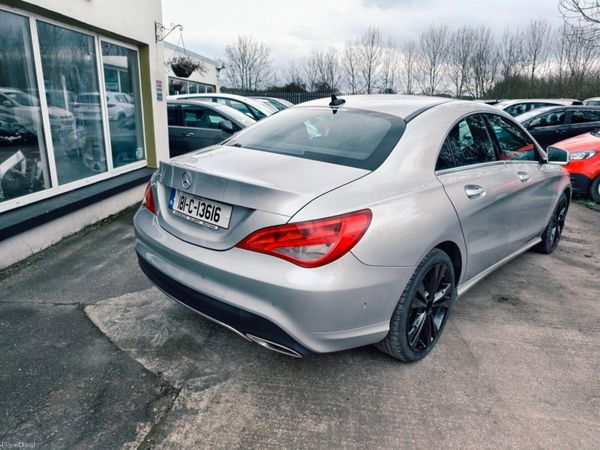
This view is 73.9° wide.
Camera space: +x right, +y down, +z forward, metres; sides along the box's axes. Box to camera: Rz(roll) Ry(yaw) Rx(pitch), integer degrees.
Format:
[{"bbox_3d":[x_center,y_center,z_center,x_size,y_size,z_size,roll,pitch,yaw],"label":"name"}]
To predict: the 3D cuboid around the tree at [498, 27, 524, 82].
[{"bbox_3d":[18.276,-12.716,35.229,2.173,8.782,2.173,10,18,25],"label":"tree"}]

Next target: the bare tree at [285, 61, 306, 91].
[{"bbox_3d":[-0.581,-15.447,45.911,2.433,6.505,2.433,2,16,-1],"label":"bare tree"}]

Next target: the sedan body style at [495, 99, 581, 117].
[{"bbox_3d":[7.027,-3.146,12.647,4.300,1.520,1.800,5,16,9],"label":"sedan body style"}]

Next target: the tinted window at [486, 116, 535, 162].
[{"bbox_3d":[1.663,-0.650,3.067,0.880,0.360,0.080,-14,3,-44],"label":"tinted window"}]

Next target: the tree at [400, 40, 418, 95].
[{"bbox_3d":[9.731,-12.628,36.037,1.580,7.437,1.580,2,16,0],"label":"tree"}]

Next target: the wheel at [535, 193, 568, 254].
[{"bbox_3d":[2.539,-0.027,4.109,0.225,0.634,0.634,17,21,42],"label":"wheel"}]

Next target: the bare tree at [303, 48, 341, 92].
[{"bbox_3d":[1.866,-12.377,35.906,3.336,6.495,3.336,2,16,0],"label":"bare tree"}]

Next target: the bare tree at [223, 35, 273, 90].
[{"bbox_3d":[-5.020,-13.980,38.080,4.547,7.713,4.547,0,16,-8],"label":"bare tree"}]

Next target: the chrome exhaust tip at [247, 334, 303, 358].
[{"bbox_3d":[-0.101,0.525,1.749,0.270,0.065,0.100,12,18,32],"label":"chrome exhaust tip"}]

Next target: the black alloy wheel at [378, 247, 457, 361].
[{"bbox_3d":[0.616,0.401,2.165,0.225,0.637,0.637,17,21,42],"label":"black alloy wheel"}]

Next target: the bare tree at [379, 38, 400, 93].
[{"bbox_3d":[7.942,-12.752,36.052,1.931,7.545,1.931,2,16,0],"label":"bare tree"}]

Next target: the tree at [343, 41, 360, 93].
[{"bbox_3d":[4.222,-11.902,34.011,1.800,7.100,1.800,2,16,0],"label":"tree"}]

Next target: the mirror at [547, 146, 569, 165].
[{"bbox_3d":[2.025,-0.543,3.153,0.185,0.135,0.115,17,21,42],"label":"mirror"}]

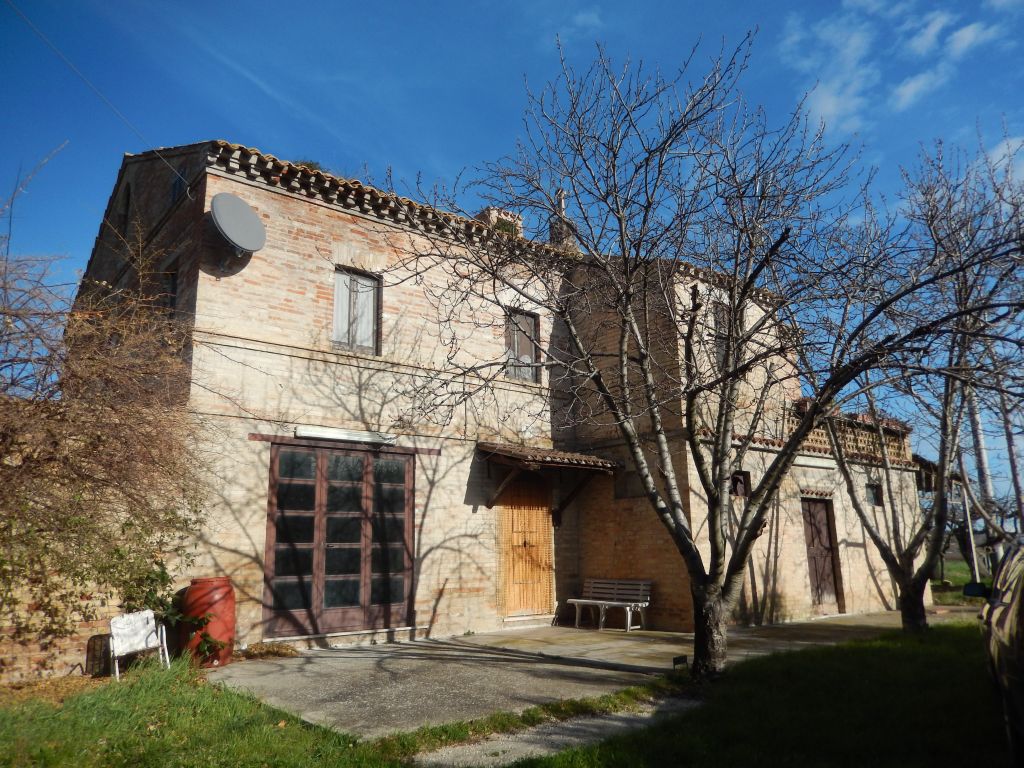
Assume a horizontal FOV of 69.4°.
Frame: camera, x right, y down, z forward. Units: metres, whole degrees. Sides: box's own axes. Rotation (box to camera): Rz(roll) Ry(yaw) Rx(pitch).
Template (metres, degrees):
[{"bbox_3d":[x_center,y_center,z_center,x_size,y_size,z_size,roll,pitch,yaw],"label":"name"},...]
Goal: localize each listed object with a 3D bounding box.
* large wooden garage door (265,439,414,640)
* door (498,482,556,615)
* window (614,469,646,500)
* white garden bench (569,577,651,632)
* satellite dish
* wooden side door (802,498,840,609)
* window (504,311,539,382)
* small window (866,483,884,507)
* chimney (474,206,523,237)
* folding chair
[{"bbox_3d":[-2.397,2.205,10.540,2.260,2.560,0.120,9,-16,-37],"label":"large wooden garage door"},{"bbox_3d":[0.239,2.742,12.500,1.190,2.190,0.100,9,-16,-37],"label":"door"},{"bbox_3d":[2.048,1.682,12.451,0.100,0.450,0.720,9,-16,-37],"label":"window"},{"bbox_3d":[1.577,3.601,12.082,0.560,0.770,1.430,9,-16,-37],"label":"white garden bench"},{"bbox_3d":[-3.667,-2.166,9.916,0.260,0.870,0.860,-22,-21,27],"label":"satellite dish"},{"bbox_3d":[5.803,3.210,13.844,1.070,2.080,0.100,9,-16,-37],"label":"wooden side door"},{"bbox_3d":[0.167,-0.670,13.343,0.830,1.280,0.120,9,-16,-37],"label":"window"},{"bbox_3d":[7.644,2.333,15.520,0.620,0.420,0.100,9,-16,-37],"label":"small window"},{"bbox_3d":[-0.256,-3.045,14.573,0.800,0.620,0.600,9,-16,-37],"label":"chimney"},{"bbox_3d":[-4.232,2.934,8.378,0.520,0.670,0.530,-15,-12,43],"label":"folding chair"}]

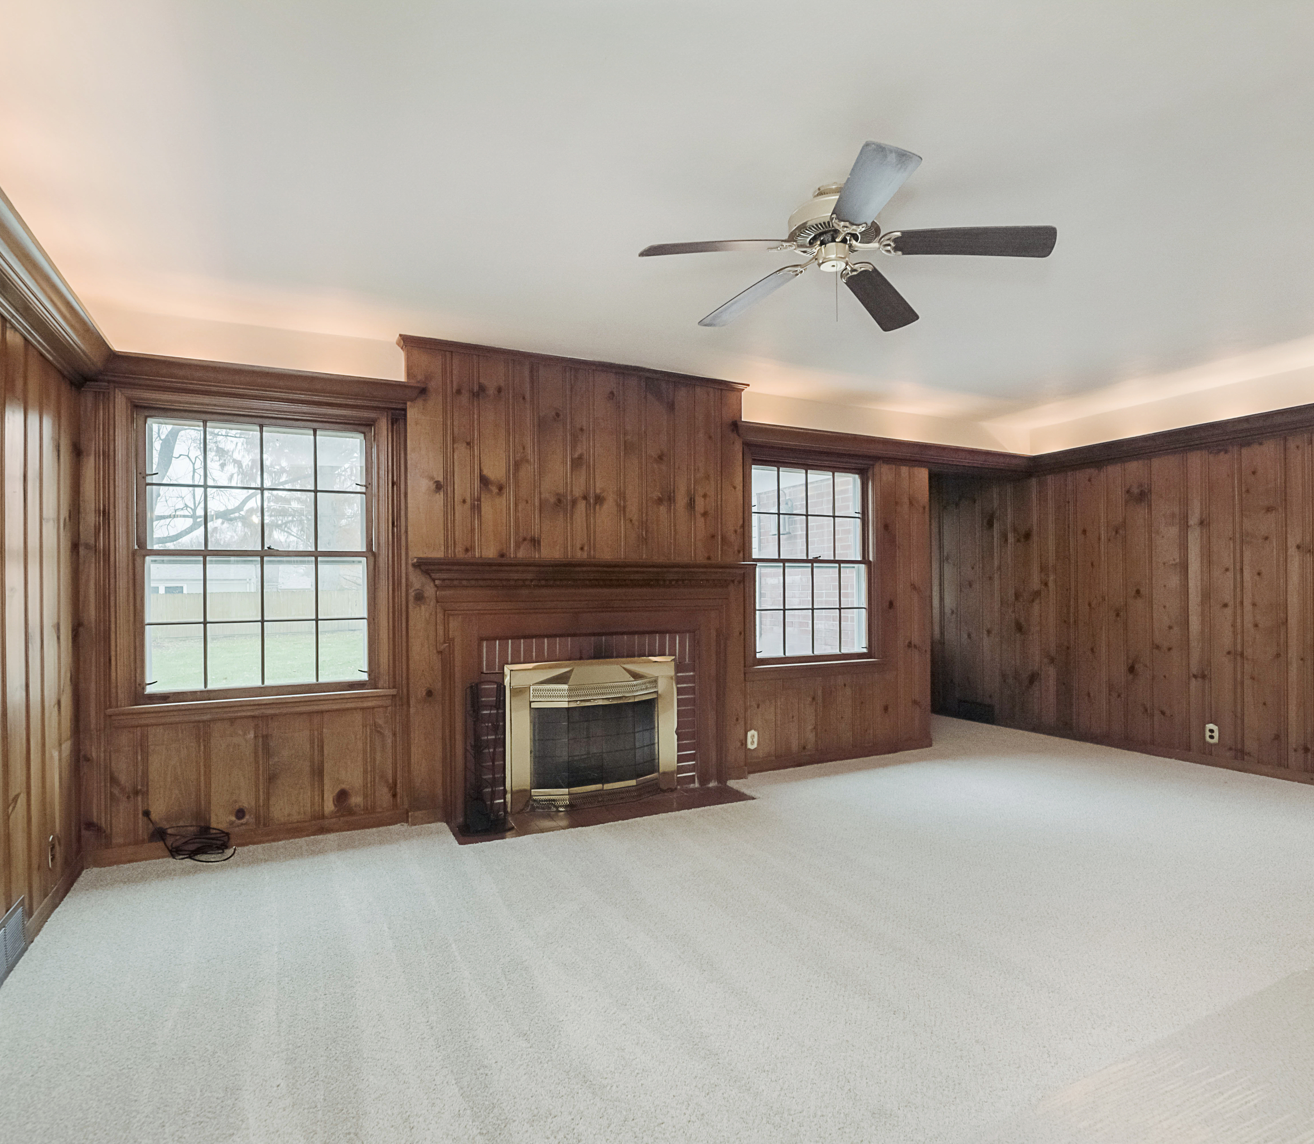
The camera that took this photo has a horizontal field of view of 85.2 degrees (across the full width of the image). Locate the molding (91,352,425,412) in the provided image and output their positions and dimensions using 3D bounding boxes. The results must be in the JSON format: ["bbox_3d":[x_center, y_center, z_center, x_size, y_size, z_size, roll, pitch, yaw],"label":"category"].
[{"bbox_3d":[-1.817,-0.868,3.350,1.394,0.124,0.140,0,-1,-26],"label":"molding"}]

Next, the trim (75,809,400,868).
[{"bbox_3d":[-1.869,1.236,3.351,1.319,0.083,0.019,0,-1,-26],"label":"trim"}]

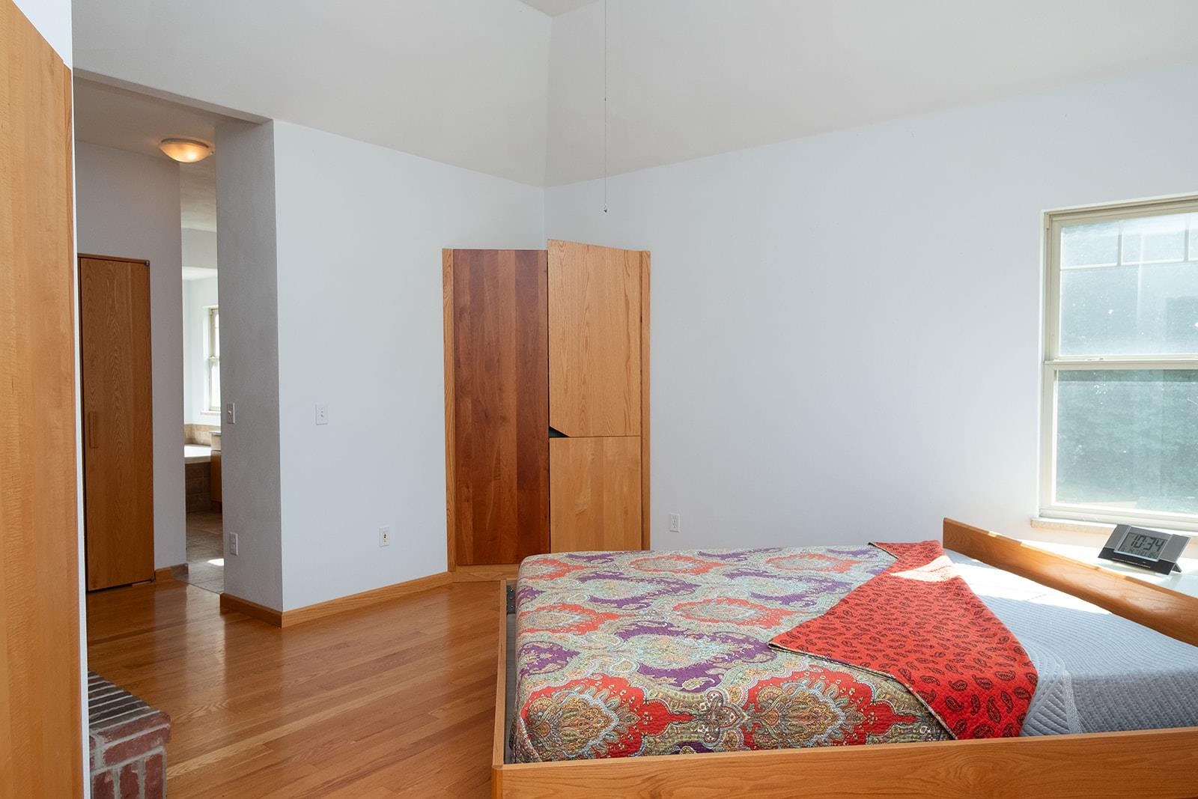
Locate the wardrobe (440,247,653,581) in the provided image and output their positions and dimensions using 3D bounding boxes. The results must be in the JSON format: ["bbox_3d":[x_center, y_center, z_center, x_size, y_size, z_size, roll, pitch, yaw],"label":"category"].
[{"bbox_3d":[-0.358,0.058,5.386,1.311,2.143,0.630,0,2,-7],"label":"wardrobe"}]

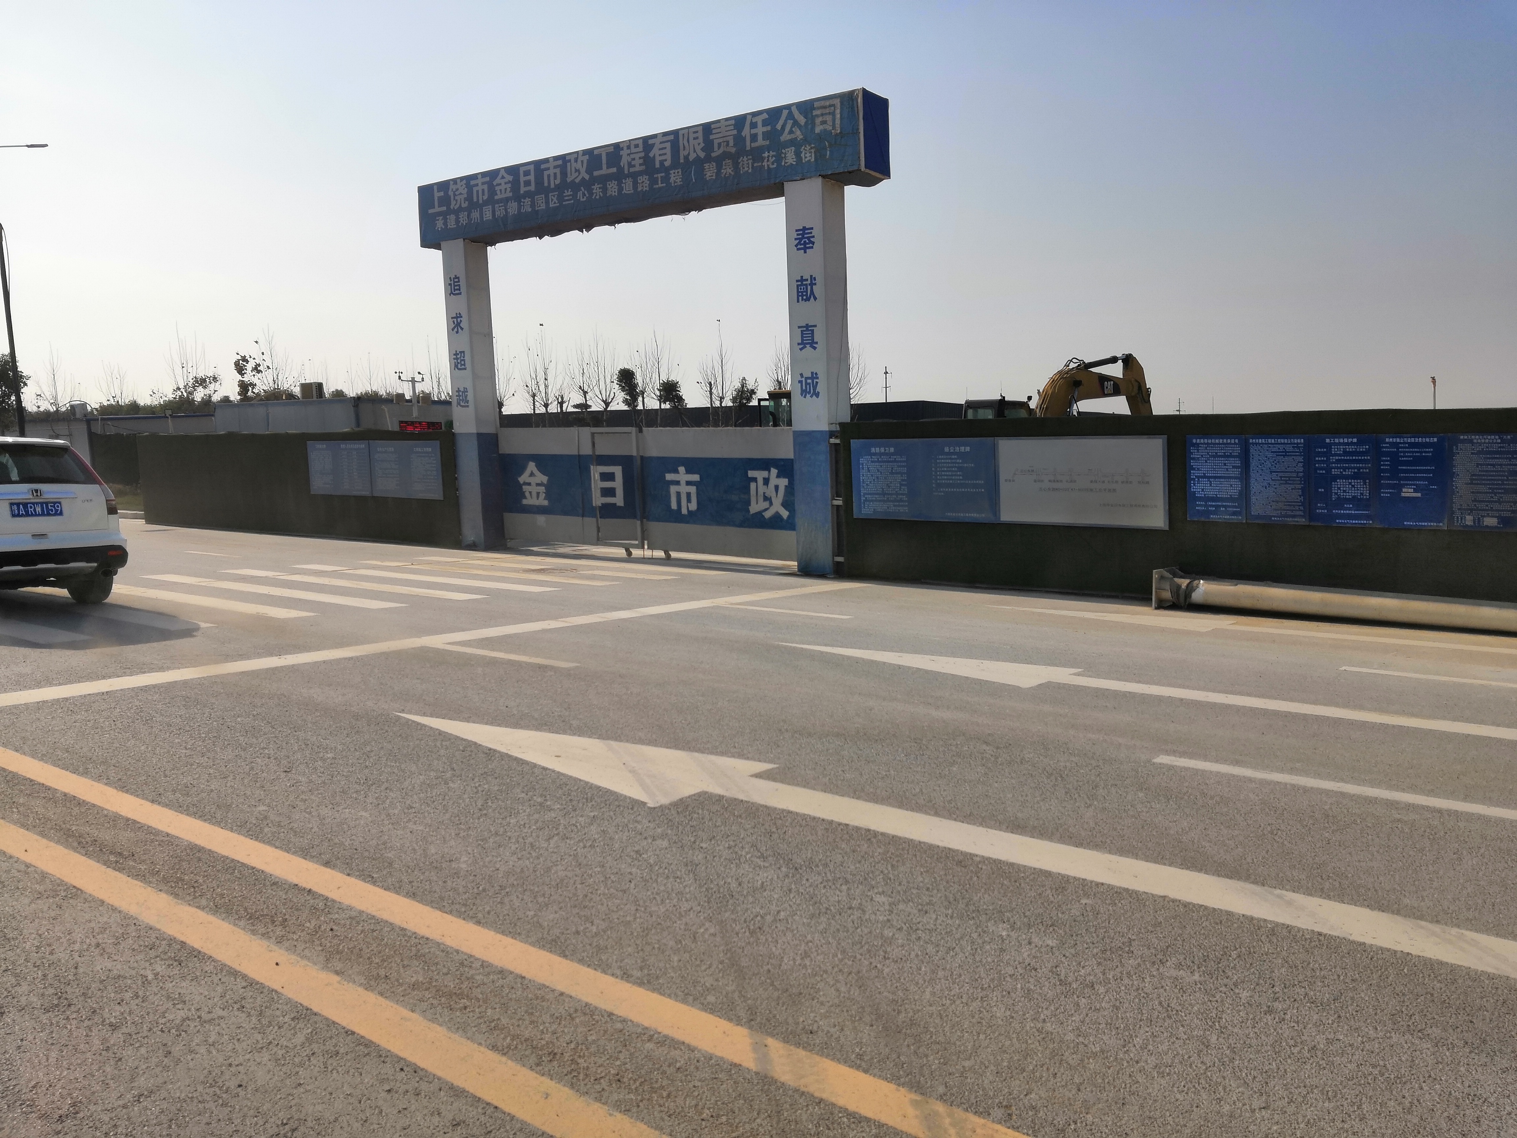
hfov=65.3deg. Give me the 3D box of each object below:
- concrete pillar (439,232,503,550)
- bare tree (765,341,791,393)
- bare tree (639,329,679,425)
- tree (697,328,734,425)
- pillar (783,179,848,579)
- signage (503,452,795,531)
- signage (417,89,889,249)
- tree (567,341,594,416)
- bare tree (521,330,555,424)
[{"bbox_3d":[-4.763,-2.875,19.929,0.577,5.080,0.506,4,9,38],"label":"concrete pillar"},{"bbox_3d":[0.770,-4.825,37.268,1.250,4.573,1.250,4,9,38],"label":"bare tree"},{"bbox_3d":[-3.317,-5.500,40.422,1.405,5.306,1.405,-1,7,0],"label":"bare tree"},{"bbox_3d":[-1.336,-5.287,38.877,1.197,5.184,1.197,-1,7,0],"label":"tree"},{"bbox_3d":[0.820,-2.457,15.548,0.577,5.070,0.506,4,9,38],"label":"pillar"},{"bbox_3d":[-1.835,-1.226,18.266,6.376,1.012,0.081,4,9,38],"label":"signage"},{"bbox_3d":[-2.019,-5.671,17.422,8.875,0.992,0.627,4,9,38],"label":"signage"},{"bbox_3d":[-6.326,-5.666,42.791,0.978,5.171,0.978,4,9,38],"label":"tree"},{"bbox_3d":[-8.099,-6.037,44.149,1.272,5.649,1.272,4,9,38],"label":"bare tree"}]

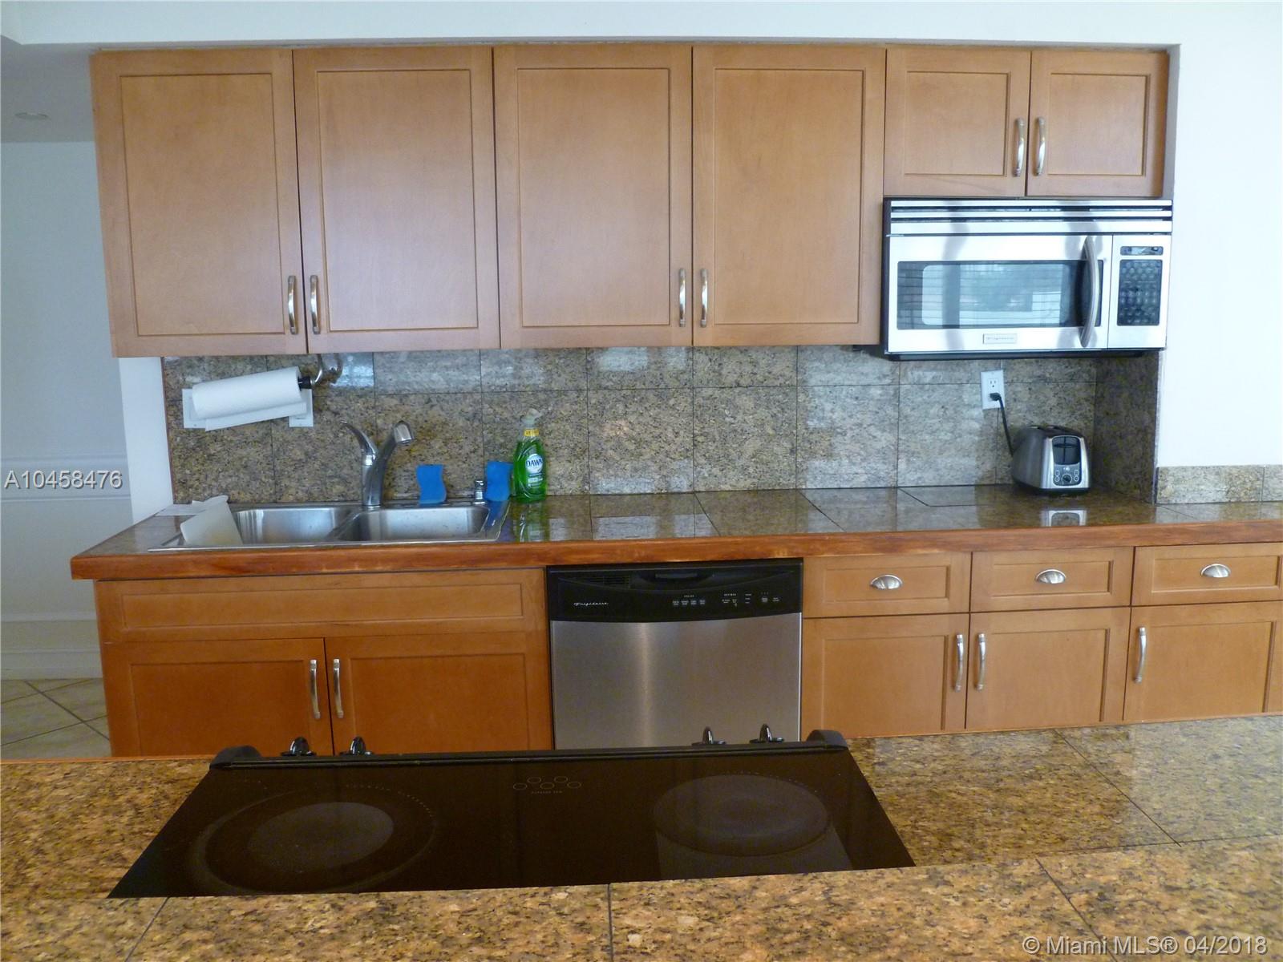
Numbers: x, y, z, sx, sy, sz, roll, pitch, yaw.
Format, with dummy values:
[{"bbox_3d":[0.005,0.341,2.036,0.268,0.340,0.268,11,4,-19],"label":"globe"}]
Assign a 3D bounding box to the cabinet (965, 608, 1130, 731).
[{"bbox_3d":[1.001,0.593,2.905,0.412,0.629,0.590,-1,8,-4],"label":"cabinet"}]

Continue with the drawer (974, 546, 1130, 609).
[{"bbox_3d":[0.998,0.213,2.808,0.412,0.150,0.500,-1,8,-4],"label":"drawer"}]

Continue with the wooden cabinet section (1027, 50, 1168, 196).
[{"bbox_3d":[1.181,-0.953,2.862,0.371,0.364,0.319,-1,8,-4],"label":"wooden cabinet section"}]

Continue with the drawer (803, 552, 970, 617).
[{"bbox_3d":[0.585,0.224,2.780,0.417,0.150,0.500,-1,8,-4],"label":"drawer"}]

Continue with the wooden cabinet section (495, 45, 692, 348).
[{"bbox_3d":[-0.129,-0.733,2.796,0.499,0.740,0.319,-1,8,-4],"label":"wooden cabinet section"}]

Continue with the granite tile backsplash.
[{"bbox_3d":[0.024,-0.151,2.871,2.730,0.433,0.394,-1,8,-4],"label":"granite tile backsplash"}]

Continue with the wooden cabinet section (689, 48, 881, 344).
[{"bbox_3d":[0.368,-0.746,2.831,0.497,0.740,0.319,-1,8,-4],"label":"wooden cabinet section"}]

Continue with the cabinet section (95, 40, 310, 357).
[{"bbox_3d":[-1.102,-0.708,2.727,0.479,0.740,0.319,-1,8,-4],"label":"cabinet section"}]

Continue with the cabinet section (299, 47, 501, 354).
[{"bbox_3d":[-0.620,-0.720,2.761,0.487,0.740,0.319,-1,8,-4],"label":"cabinet section"}]

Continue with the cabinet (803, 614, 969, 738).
[{"bbox_3d":[0.587,0.603,2.877,0.417,0.629,0.590,-1,8,-4],"label":"cabinet"}]

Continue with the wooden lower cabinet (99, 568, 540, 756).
[{"bbox_3d":[-0.757,0.567,2.781,1.044,0.789,0.600,-1,8,-4],"label":"wooden lower cabinet"}]

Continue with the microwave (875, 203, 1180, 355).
[{"bbox_3d":[0.997,-0.554,2.868,0.754,0.405,0.409,-1,8,-4],"label":"microwave"}]

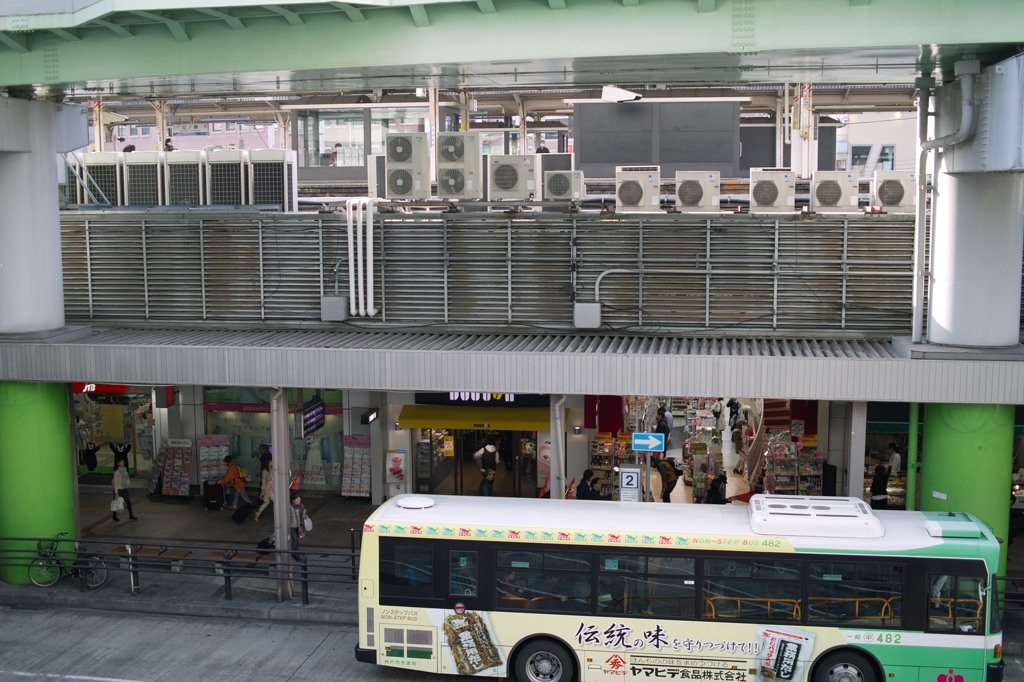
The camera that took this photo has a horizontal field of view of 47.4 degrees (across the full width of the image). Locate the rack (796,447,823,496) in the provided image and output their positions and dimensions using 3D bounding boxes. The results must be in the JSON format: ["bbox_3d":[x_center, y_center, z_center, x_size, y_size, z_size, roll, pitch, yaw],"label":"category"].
[{"bbox_3d":[7.367,3.537,28.803,0.564,1.804,0.450,1,7,8],"label":"rack"}]

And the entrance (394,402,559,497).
[{"bbox_3d":[-0.683,3.017,29.715,4.282,2.632,0.900,1,7,8],"label":"entrance"}]

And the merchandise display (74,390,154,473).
[{"bbox_3d":[-11.877,2.773,34.865,2.250,2.380,0.600,1,6,10],"label":"merchandise display"}]

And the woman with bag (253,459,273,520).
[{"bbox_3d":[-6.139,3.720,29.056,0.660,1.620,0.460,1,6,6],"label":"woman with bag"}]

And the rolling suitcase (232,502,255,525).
[{"bbox_3d":[-6.645,4.274,28.800,0.500,0.230,0.350,-42,-2,12],"label":"rolling suitcase"}]

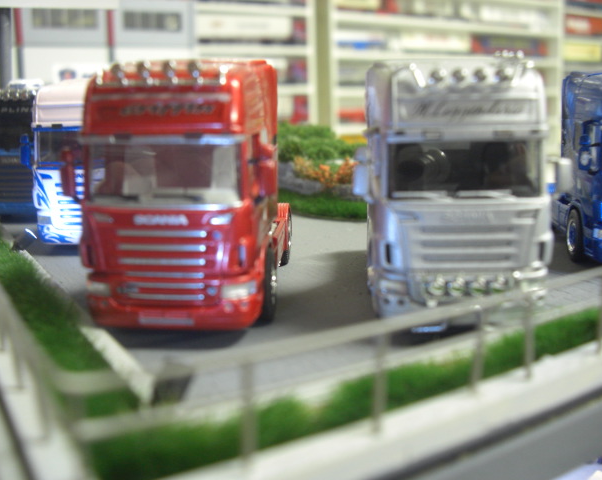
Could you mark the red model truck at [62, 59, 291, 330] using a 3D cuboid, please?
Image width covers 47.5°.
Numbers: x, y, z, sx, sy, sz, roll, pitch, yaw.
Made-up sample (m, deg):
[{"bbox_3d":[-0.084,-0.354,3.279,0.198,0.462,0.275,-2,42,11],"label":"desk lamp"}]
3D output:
[{"bbox_3d":[-0.032,-0.020,0.233,0.058,0.078,0.118,1,11,3],"label":"red model truck"}]

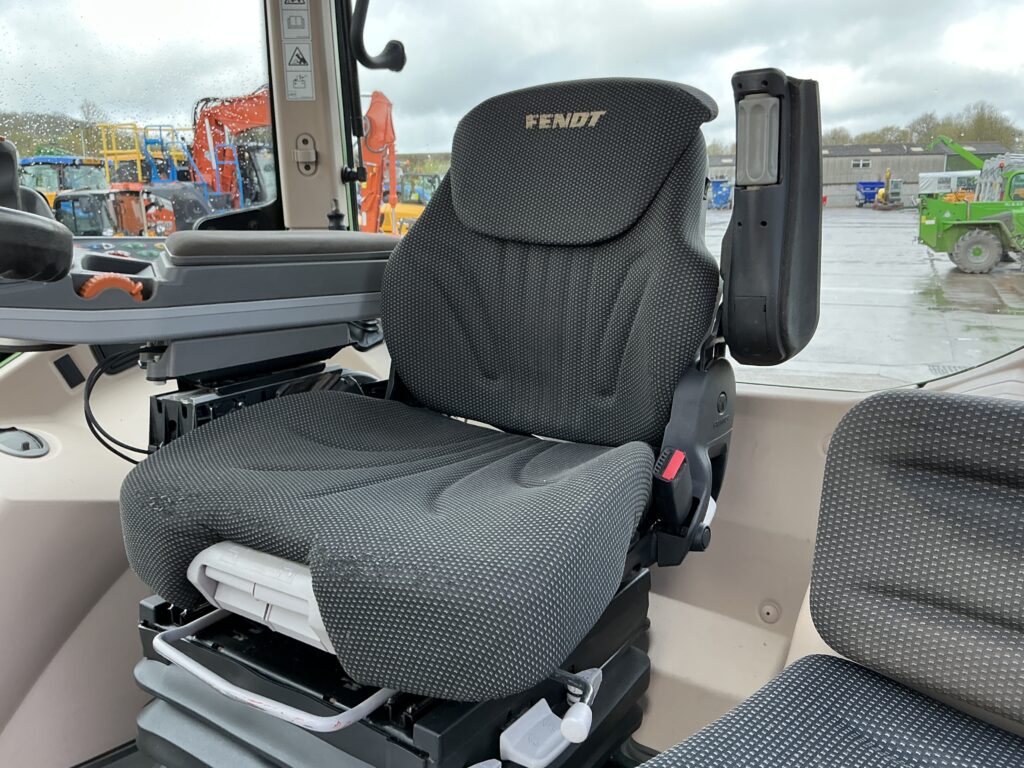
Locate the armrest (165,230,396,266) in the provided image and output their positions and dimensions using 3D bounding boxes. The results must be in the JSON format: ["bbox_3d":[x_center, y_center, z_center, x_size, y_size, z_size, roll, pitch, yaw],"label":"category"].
[{"bbox_3d":[-0.362,-0.220,1.308,0.400,0.047,0.120,-10,17,-43],"label":"armrest"}]

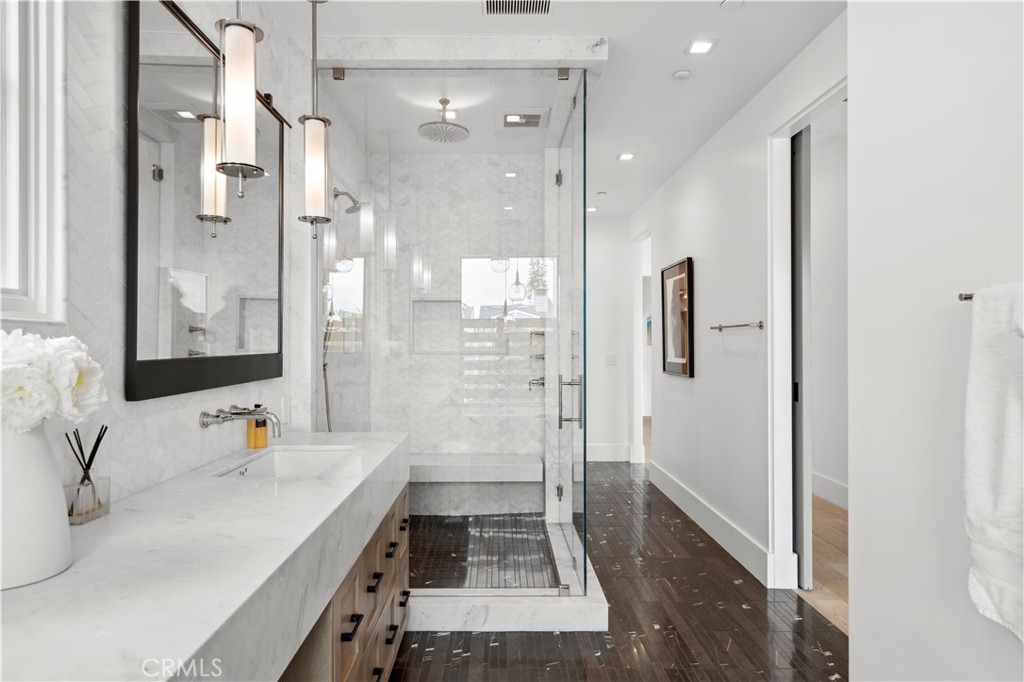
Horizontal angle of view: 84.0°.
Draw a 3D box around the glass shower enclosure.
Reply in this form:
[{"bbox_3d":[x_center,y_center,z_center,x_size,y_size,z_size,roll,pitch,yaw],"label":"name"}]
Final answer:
[{"bbox_3d":[-0.300,-0.042,3.240,1.280,2.500,1.090,0,0,-1],"label":"glass shower enclosure"}]

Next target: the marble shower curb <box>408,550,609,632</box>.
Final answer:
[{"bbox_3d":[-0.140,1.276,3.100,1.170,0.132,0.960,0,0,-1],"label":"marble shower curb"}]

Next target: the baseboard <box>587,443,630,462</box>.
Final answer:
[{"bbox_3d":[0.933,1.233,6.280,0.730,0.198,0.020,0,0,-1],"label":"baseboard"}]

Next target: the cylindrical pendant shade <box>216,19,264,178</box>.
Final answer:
[{"bbox_3d":[-0.793,-0.702,1.660,0.130,0.415,0.130,0,0,0],"label":"cylindrical pendant shade"}]

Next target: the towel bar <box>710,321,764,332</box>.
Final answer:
[{"bbox_3d":[1.338,-0.087,3.430,0.080,0.048,0.620,0,0,-1],"label":"towel bar"}]

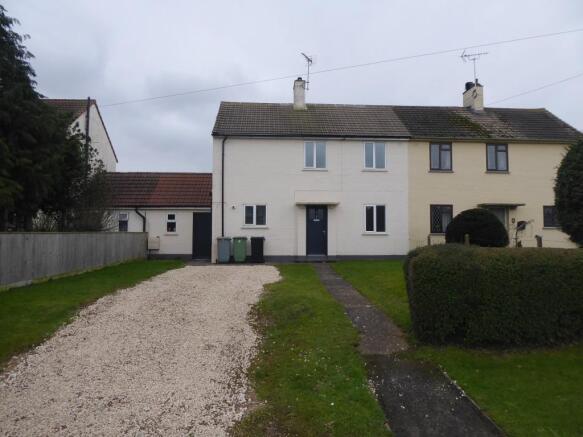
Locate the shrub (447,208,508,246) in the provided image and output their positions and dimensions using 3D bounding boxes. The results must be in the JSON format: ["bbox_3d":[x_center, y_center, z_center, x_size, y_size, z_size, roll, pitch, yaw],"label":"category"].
[{"bbox_3d":[6.600,0.690,14.500,2.100,2.080,2.100,0,-1,-4],"label":"shrub"}]

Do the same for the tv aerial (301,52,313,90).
[{"bbox_3d":[0.760,-7.160,19.800,0.420,1.650,1.200,0,-1,27],"label":"tv aerial"}]

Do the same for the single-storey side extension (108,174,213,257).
[{"bbox_3d":[-6.450,-0.160,20.050,6.000,4.300,4.700,0,-2,-3],"label":"single-storey side extension"}]

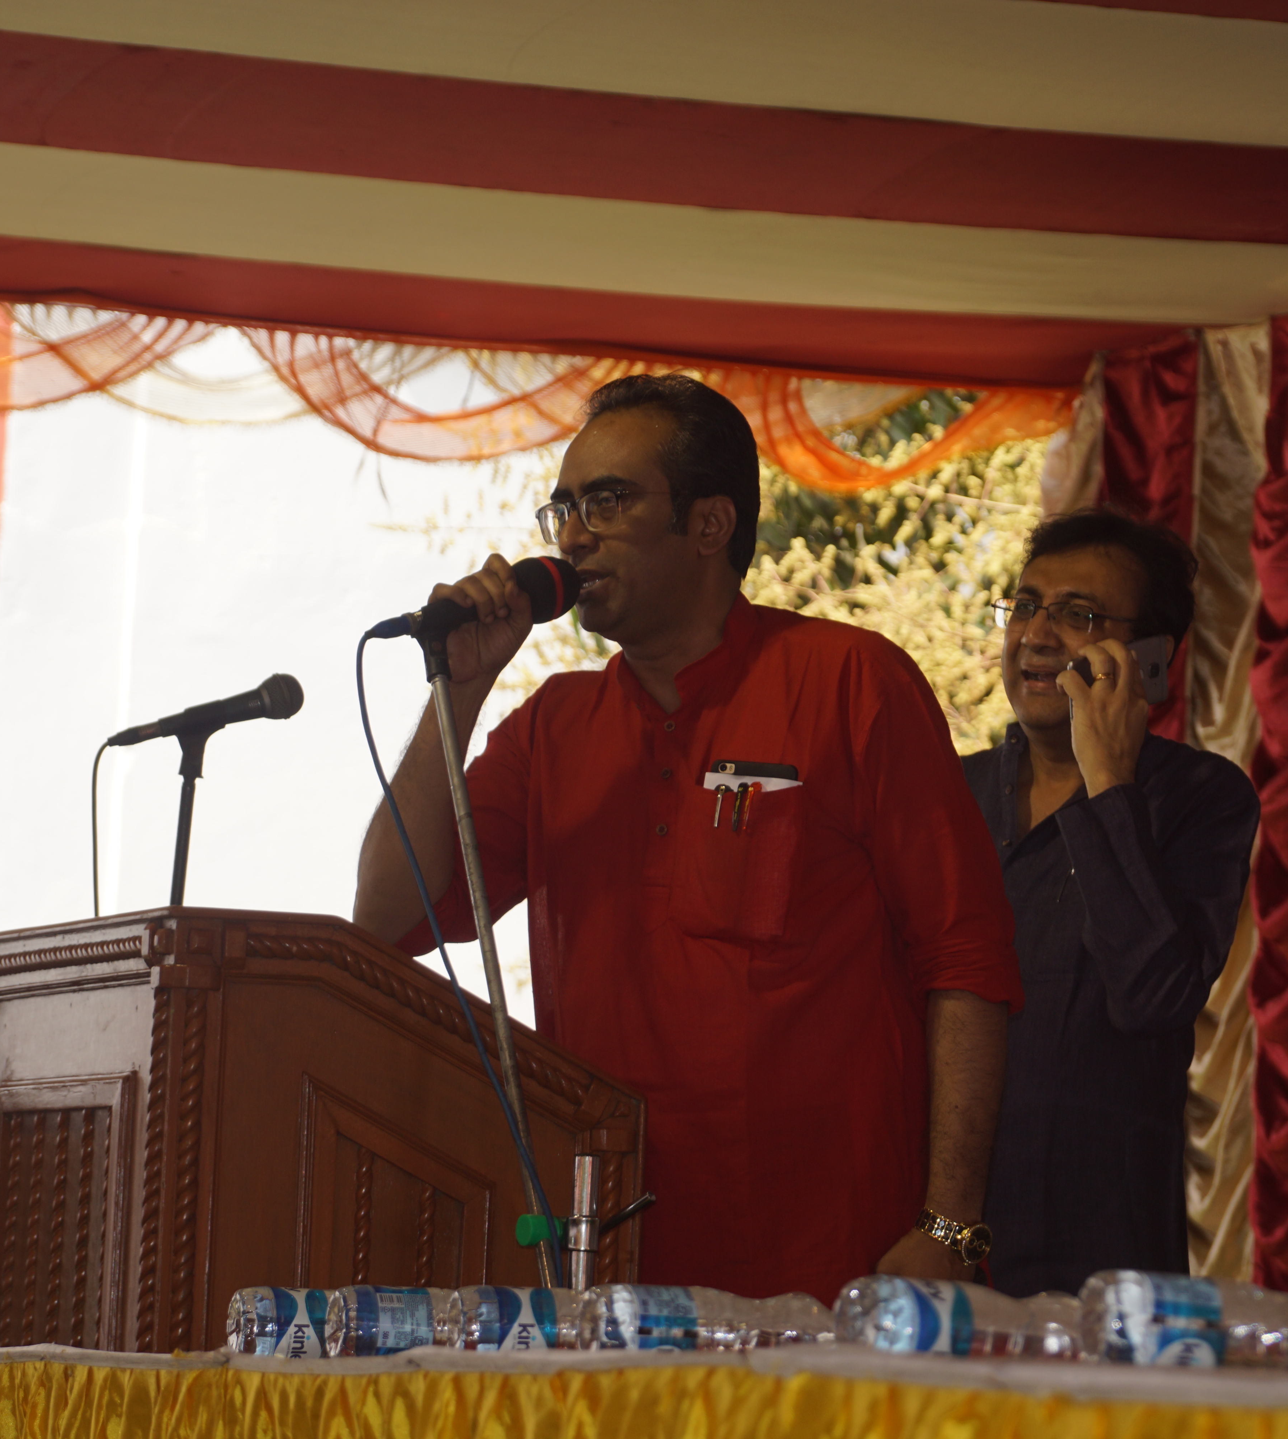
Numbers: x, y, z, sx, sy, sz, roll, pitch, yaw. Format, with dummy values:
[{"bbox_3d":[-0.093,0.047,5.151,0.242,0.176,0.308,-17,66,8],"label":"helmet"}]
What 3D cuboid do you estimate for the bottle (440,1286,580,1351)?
[{"bbox_3d":[-0.053,0.518,6.480,0.222,0.064,0.064,4,-5,-20],"label":"bottle"}]

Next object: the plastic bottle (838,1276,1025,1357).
[{"bbox_3d":[0.258,0.454,5.718,0.222,0.064,0.064,4,-5,-22],"label":"plastic bottle"}]

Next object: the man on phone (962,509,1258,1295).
[{"bbox_3d":[0.425,0.622,8.076,0.540,1.700,0.380,-1,-6,28],"label":"man on phone"}]

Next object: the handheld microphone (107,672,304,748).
[{"bbox_3d":[-0.440,-0.004,7.650,0.205,0.048,0.048,-14,0,-18],"label":"handheld microphone"}]

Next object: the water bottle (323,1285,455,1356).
[{"bbox_3d":[-0.163,0.535,6.703,0.222,0.064,0.064,4,-5,-19],"label":"water bottle"}]

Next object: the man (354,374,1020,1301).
[{"bbox_3d":[0.030,0.526,7.126,0.580,1.710,0.430,-1,-6,32],"label":"man"}]

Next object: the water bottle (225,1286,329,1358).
[{"bbox_3d":[-0.264,0.553,6.942,0.222,0.064,0.064,4,-5,-18],"label":"water bottle"}]

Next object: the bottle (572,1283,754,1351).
[{"bbox_3d":[0.062,0.496,6.203,0.222,0.064,0.064,4,-5,-20],"label":"bottle"}]

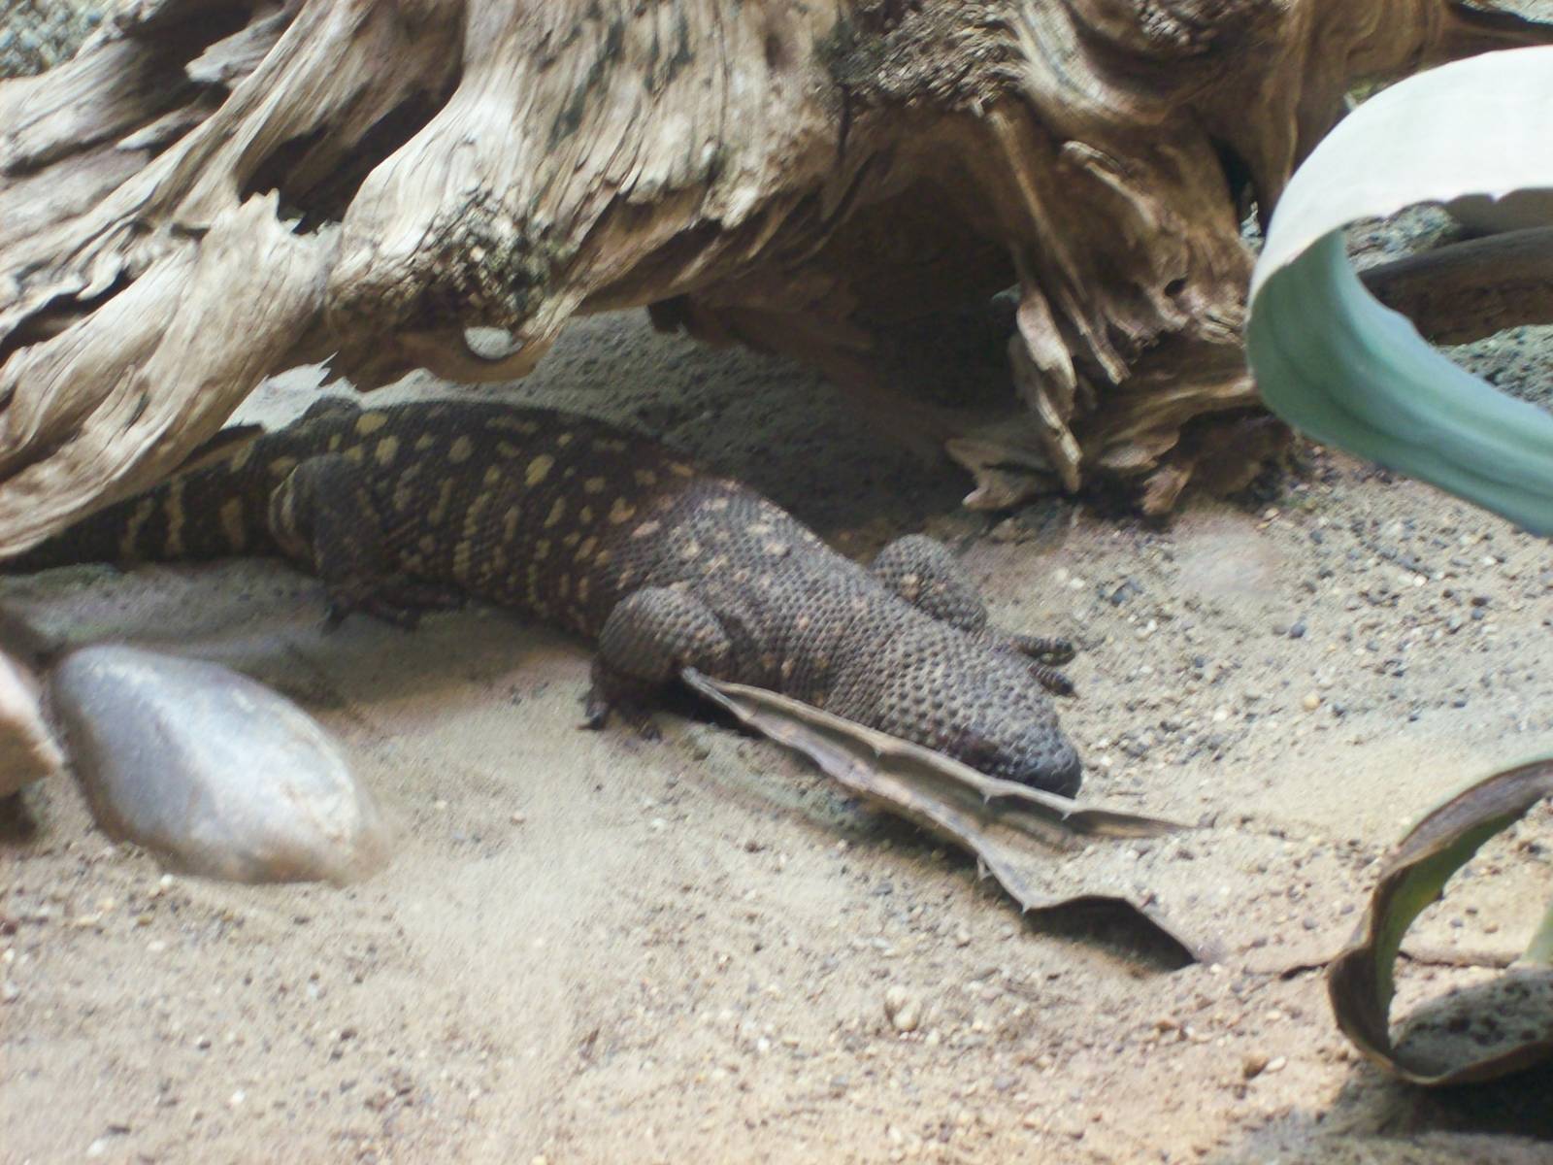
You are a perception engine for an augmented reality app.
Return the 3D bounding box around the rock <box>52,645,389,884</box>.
[{"bbox_3d":[-0.208,0.069,1.800,0.090,0.066,0.156,-27,42,-34],"label":"rock"}]

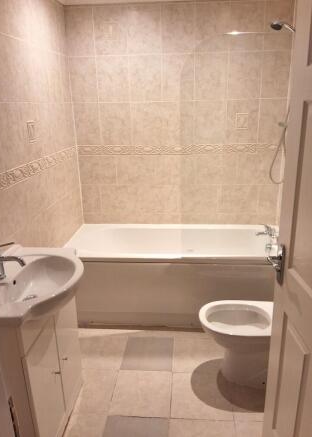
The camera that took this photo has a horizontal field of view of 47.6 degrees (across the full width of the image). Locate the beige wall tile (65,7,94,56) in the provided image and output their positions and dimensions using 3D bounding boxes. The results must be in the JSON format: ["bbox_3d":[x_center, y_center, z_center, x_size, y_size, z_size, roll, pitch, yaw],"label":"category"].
[{"bbox_3d":[-0.569,-1.420,2.691,0.214,0.352,0.012,0,17,4],"label":"beige wall tile"}]

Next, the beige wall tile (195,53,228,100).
[{"bbox_3d":[0.425,-1.084,2.702,0.252,0.340,0.012,0,19,5],"label":"beige wall tile"}]

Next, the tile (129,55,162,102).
[{"bbox_3d":[-0.080,-1.075,2.727,0.250,0.334,0.012,0,18,6],"label":"tile"}]

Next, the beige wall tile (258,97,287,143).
[{"bbox_3d":[0.914,-0.762,2.778,0.208,0.340,0.012,0,17,4],"label":"beige wall tile"}]

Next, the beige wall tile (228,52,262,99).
[{"bbox_3d":[0.676,-1.084,2.681,0.252,0.340,0.012,0,19,5],"label":"beige wall tile"}]

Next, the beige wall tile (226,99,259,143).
[{"bbox_3d":[0.675,-0.753,2.755,0.250,0.334,0.012,0,18,6],"label":"beige wall tile"}]

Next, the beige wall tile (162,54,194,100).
[{"bbox_3d":[0.174,-1.088,2.735,0.253,0.340,0.012,0,17,4],"label":"beige wall tile"}]

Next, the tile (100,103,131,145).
[{"bbox_3d":[-0.320,-0.758,2.852,0.250,0.334,0.012,0,18,6],"label":"tile"}]

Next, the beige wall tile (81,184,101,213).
[{"bbox_3d":[-0.559,-0.165,3.092,0.172,0.258,0.012,0,19,5],"label":"beige wall tile"}]

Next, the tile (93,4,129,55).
[{"bbox_3d":[-0.338,-1.409,2.654,0.253,0.340,0.012,0,19,5],"label":"tile"}]

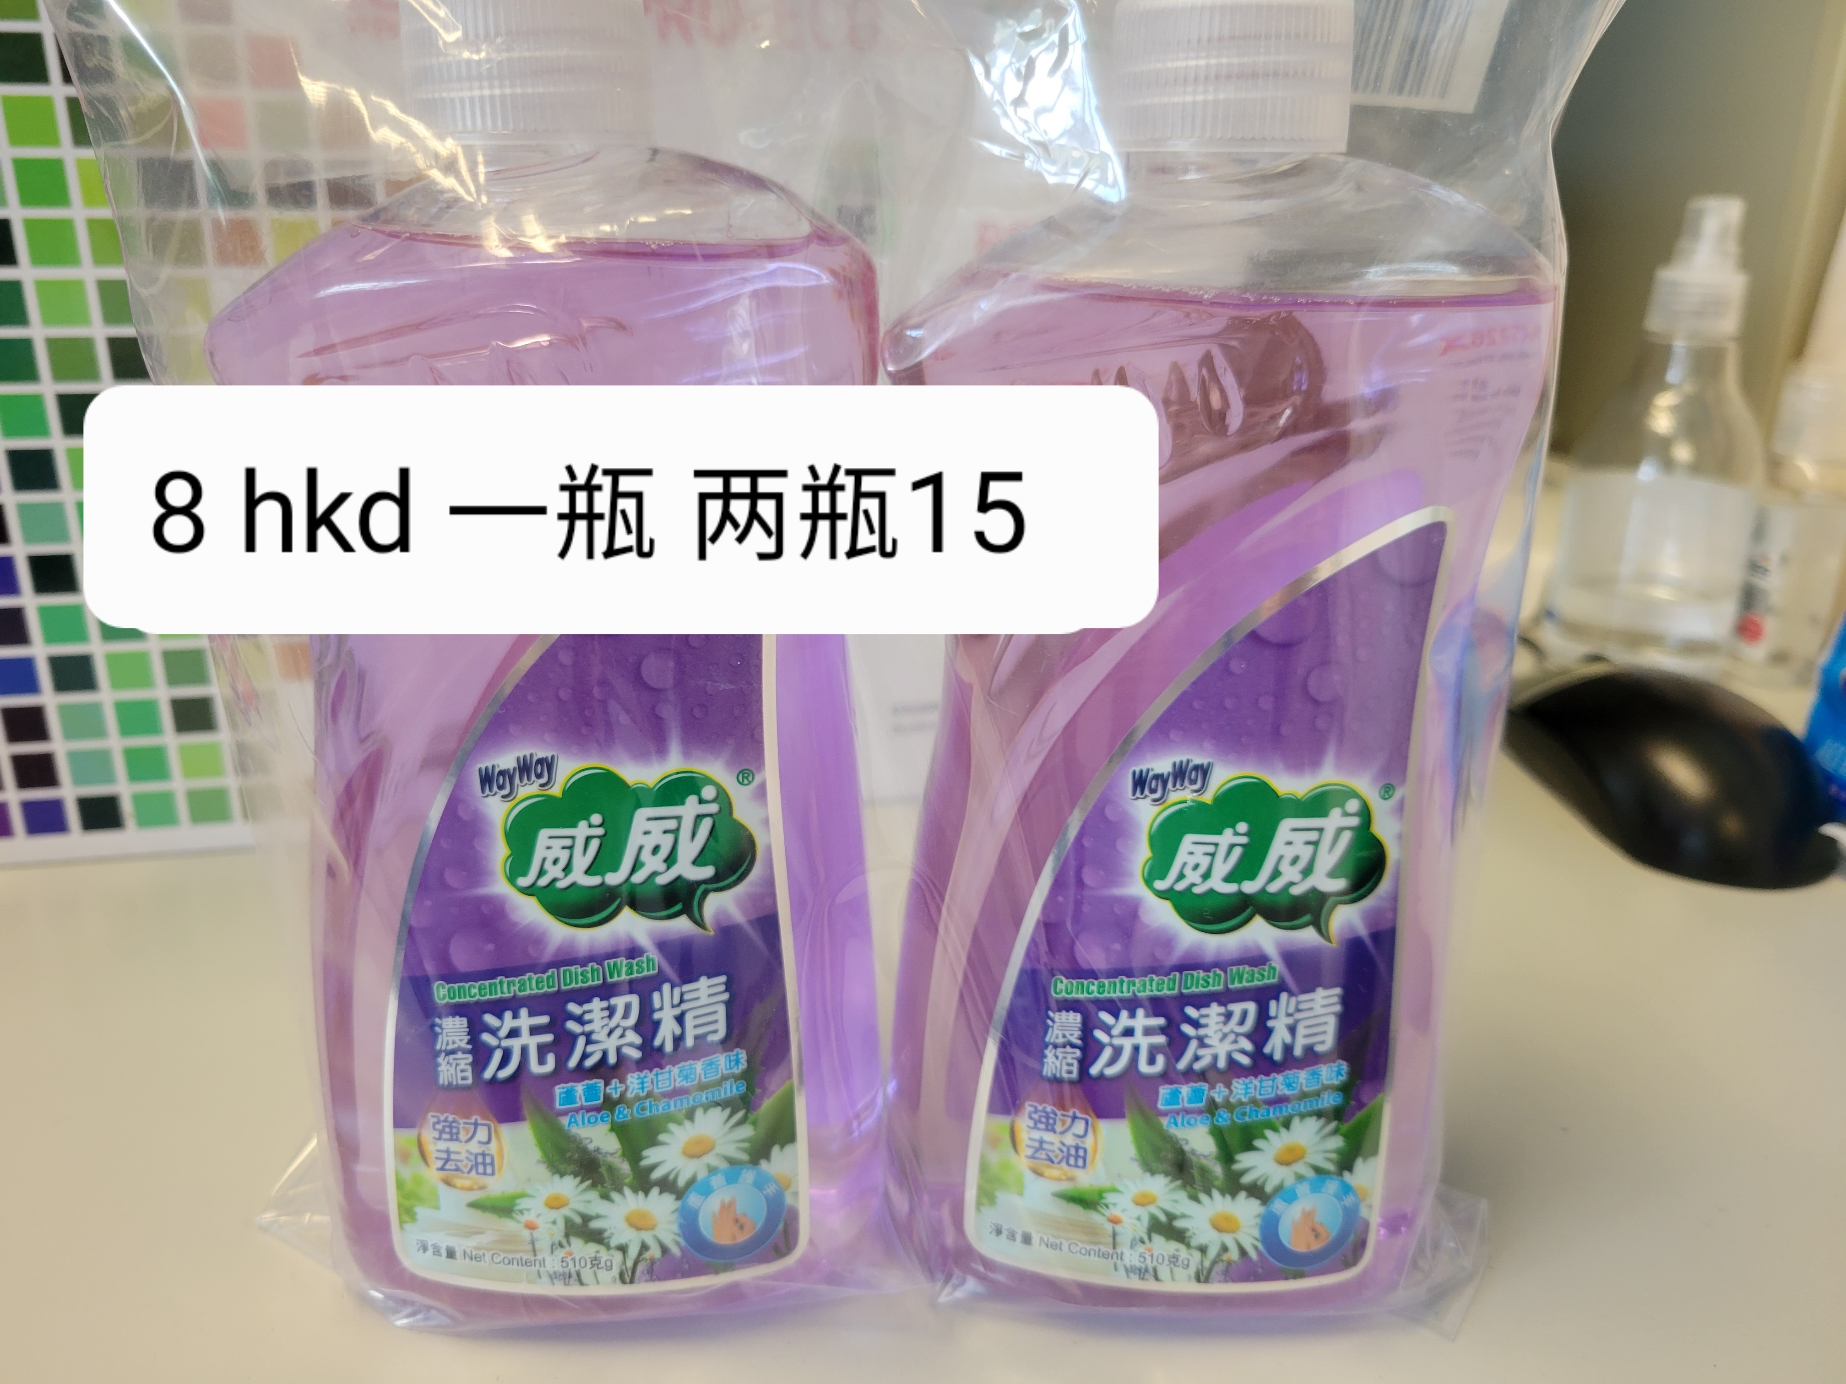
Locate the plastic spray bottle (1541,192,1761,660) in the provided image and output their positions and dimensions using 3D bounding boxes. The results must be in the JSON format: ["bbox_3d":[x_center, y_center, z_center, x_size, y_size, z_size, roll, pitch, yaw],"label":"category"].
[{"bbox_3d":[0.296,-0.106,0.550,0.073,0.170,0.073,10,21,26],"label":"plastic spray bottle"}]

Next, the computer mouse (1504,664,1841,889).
[{"bbox_3d":[0.214,0.013,0.399,0.063,0.039,0.115,-1,19,-3],"label":"computer mouse"}]

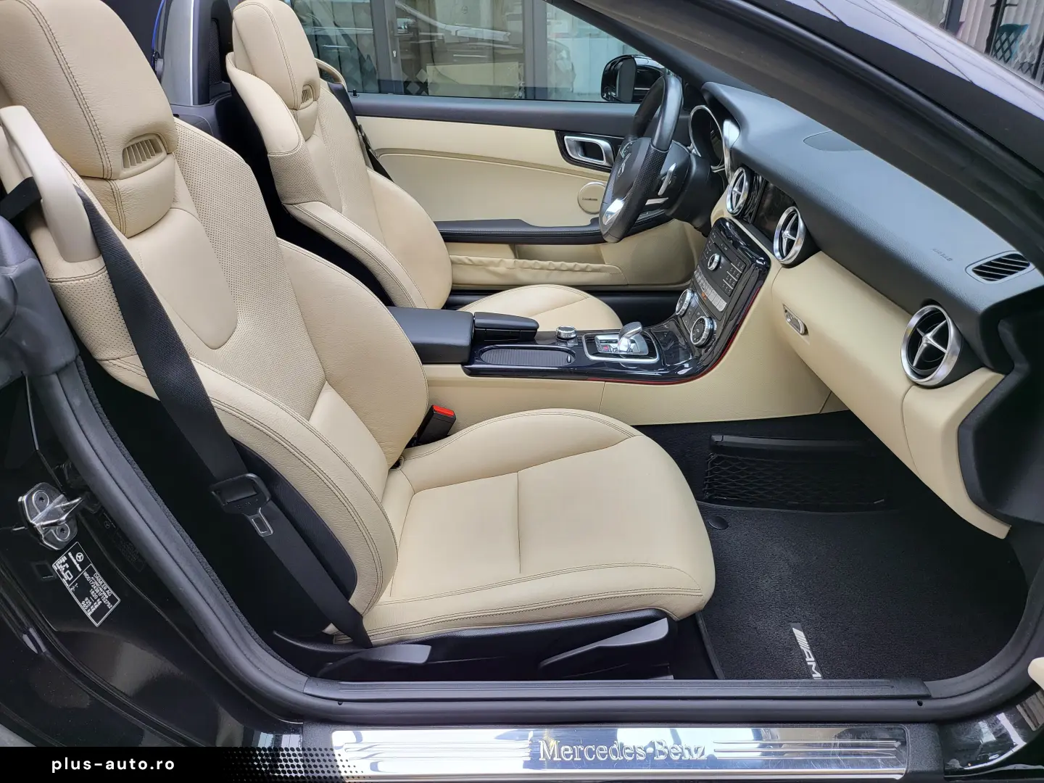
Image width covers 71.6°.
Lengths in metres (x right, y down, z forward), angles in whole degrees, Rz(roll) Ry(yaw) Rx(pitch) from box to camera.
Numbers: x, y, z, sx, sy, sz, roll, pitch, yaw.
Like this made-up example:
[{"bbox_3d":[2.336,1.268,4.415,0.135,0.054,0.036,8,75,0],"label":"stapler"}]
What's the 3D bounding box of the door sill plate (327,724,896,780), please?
[{"bbox_3d":[0.107,0.399,0.797,0.628,0.016,0.058,0,28,0],"label":"door sill plate"}]

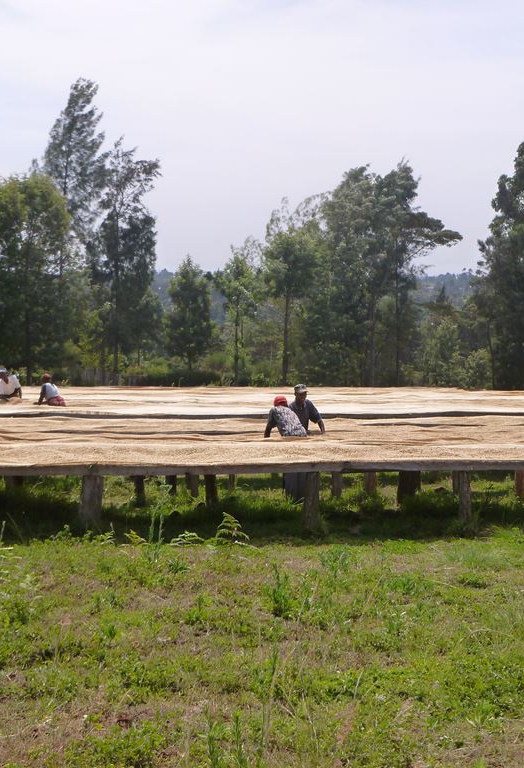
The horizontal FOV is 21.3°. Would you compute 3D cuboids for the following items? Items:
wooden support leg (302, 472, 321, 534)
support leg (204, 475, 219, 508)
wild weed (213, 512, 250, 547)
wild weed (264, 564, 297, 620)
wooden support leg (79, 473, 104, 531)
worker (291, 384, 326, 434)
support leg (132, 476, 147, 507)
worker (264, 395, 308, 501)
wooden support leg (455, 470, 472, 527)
[{"bbox_3d":[0.486,1.173,13.650,0.160,0.610,0.160,0,1,0],"label":"wooden support leg"},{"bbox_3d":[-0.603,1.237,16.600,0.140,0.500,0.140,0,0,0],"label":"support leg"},{"bbox_3d":[-0.285,1.359,13.000,0.360,0.320,0.330,0,0,0],"label":"wild weed"},{"bbox_3d":[0.121,1.358,9.100,0.210,0.350,0.200,0,1,0],"label":"wild weed"},{"bbox_3d":[-1.778,1.228,14.500,0.230,0.600,0.220,0,0,0],"label":"wooden support leg"},{"bbox_3d":[0.655,0.747,20.000,0.530,1.480,0.480,0,1,-25],"label":"worker"},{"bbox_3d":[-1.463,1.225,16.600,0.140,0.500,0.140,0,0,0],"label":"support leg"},{"bbox_3d":[0.301,0.787,17.100,0.550,1.330,0.650,0,1,-20],"label":"worker"},{"bbox_3d":[2.063,1.169,14.200,0.150,0.575,0.150,0,1,0],"label":"wooden support leg"}]

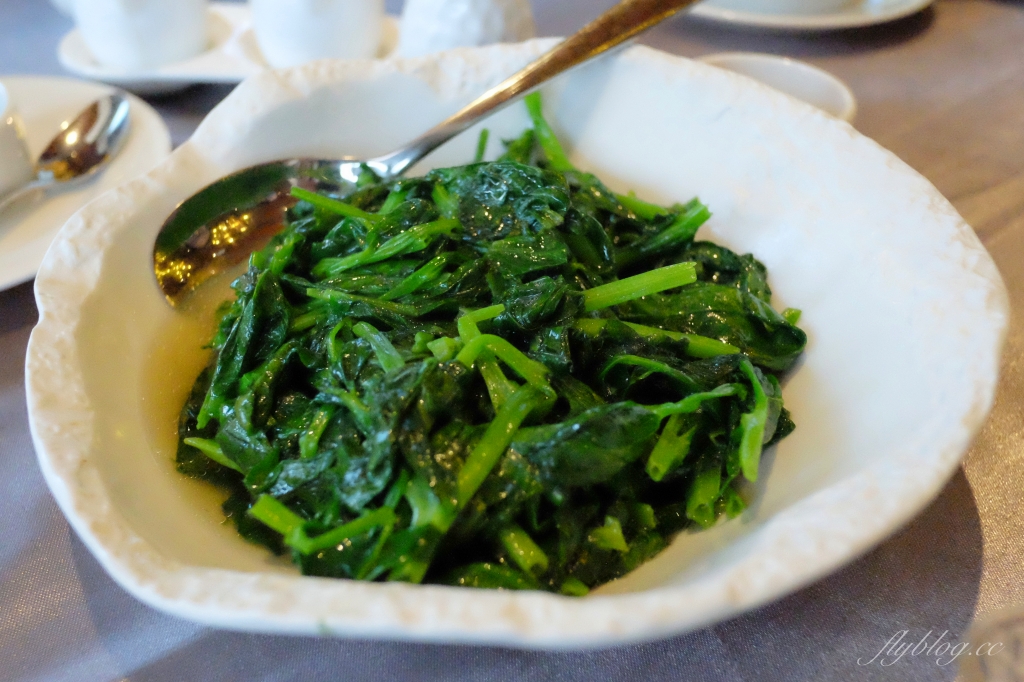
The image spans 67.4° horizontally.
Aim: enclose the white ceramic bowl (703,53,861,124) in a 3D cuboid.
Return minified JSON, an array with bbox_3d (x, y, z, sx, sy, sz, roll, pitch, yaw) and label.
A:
[{"bbox_3d":[0.127,-0.119,0.398,0.094,0.020,0.094,1,44,-1],"label":"white ceramic bowl"}]

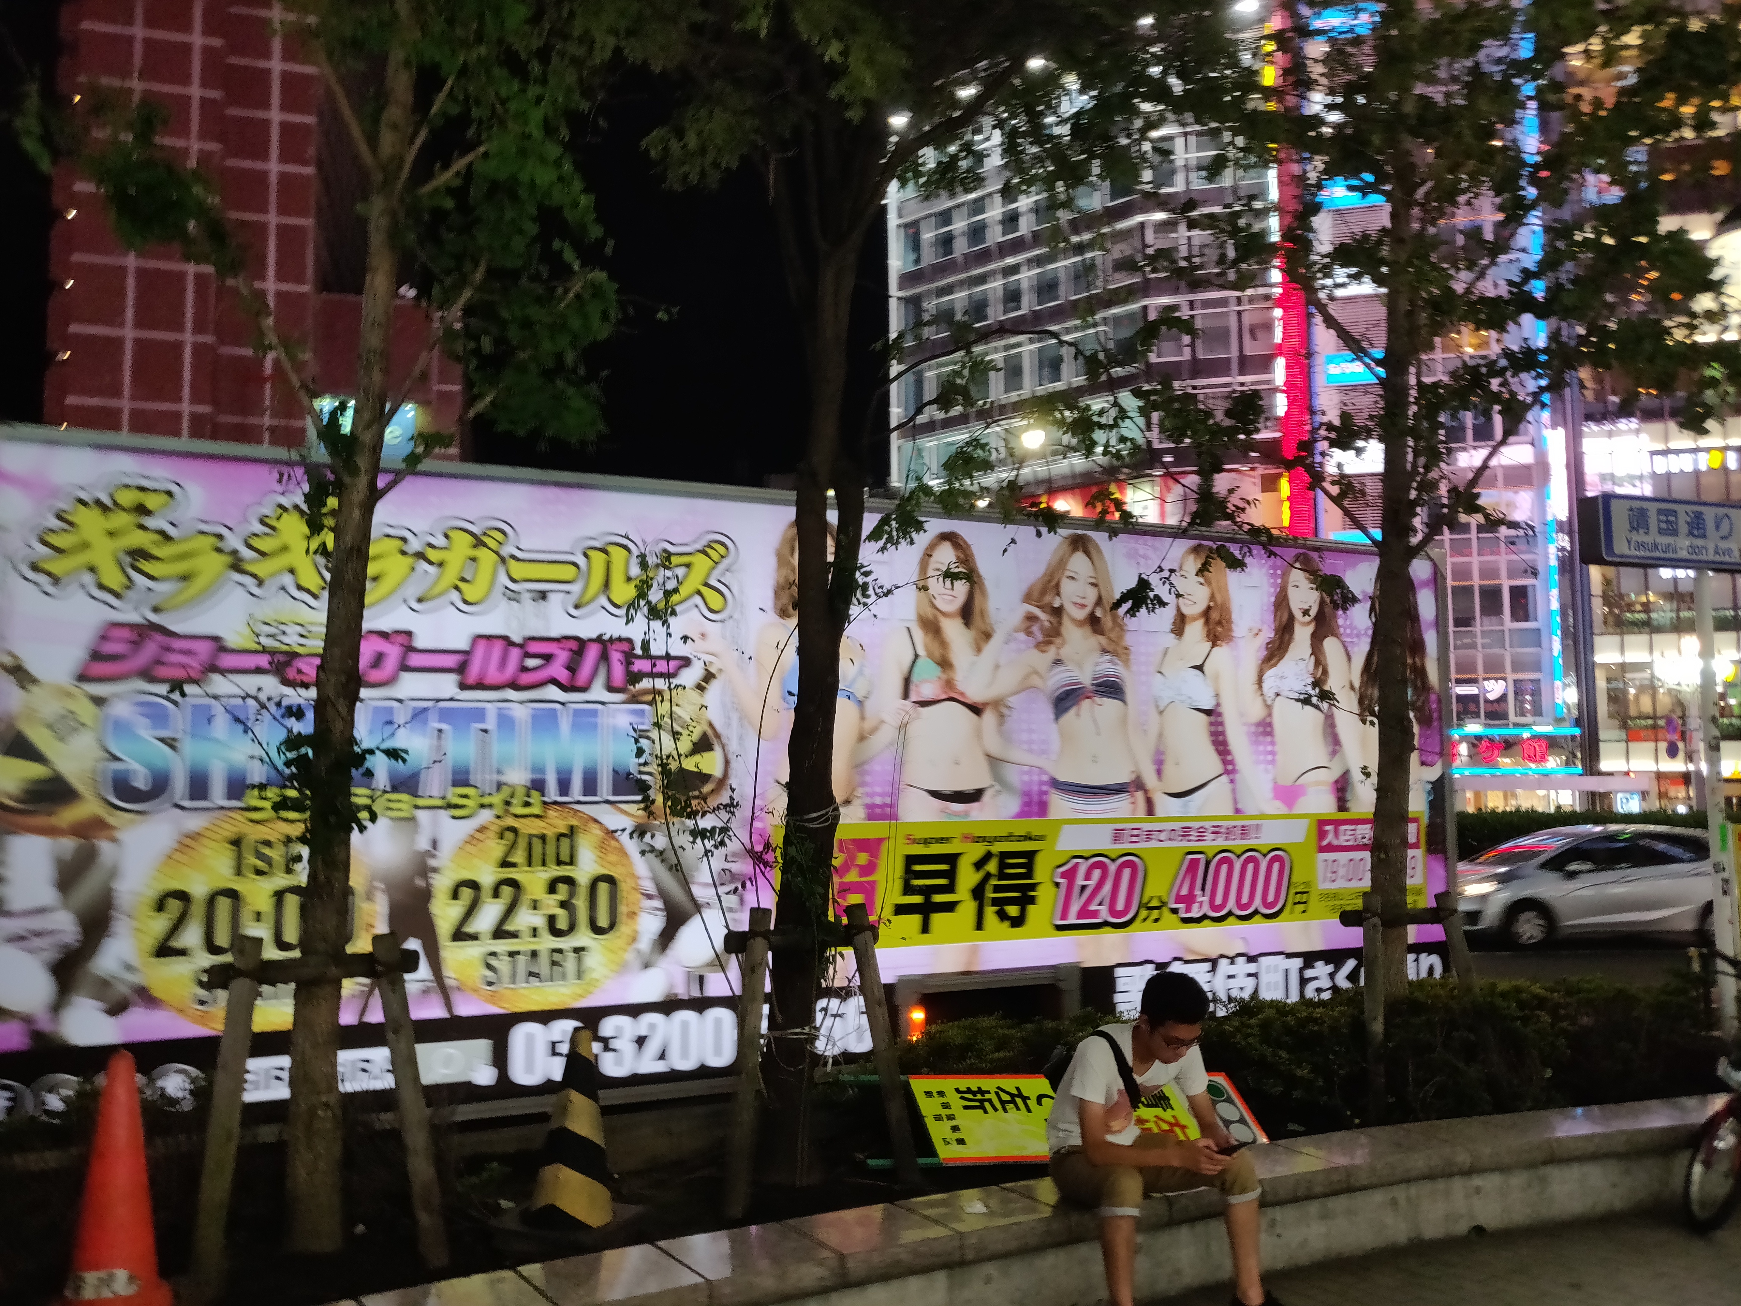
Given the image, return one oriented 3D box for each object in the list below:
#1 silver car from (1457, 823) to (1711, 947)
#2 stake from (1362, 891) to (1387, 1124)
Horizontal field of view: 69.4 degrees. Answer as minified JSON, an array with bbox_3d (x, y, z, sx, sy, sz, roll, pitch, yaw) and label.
[{"bbox_3d":[9.433,3.050,16.724,3.955,1.525,1.695,0,-4,-3],"label":"silver car"},{"bbox_3d":[2.148,1.514,5.357,0.080,0.985,0.080,-2,-5,22],"label":"stake"}]

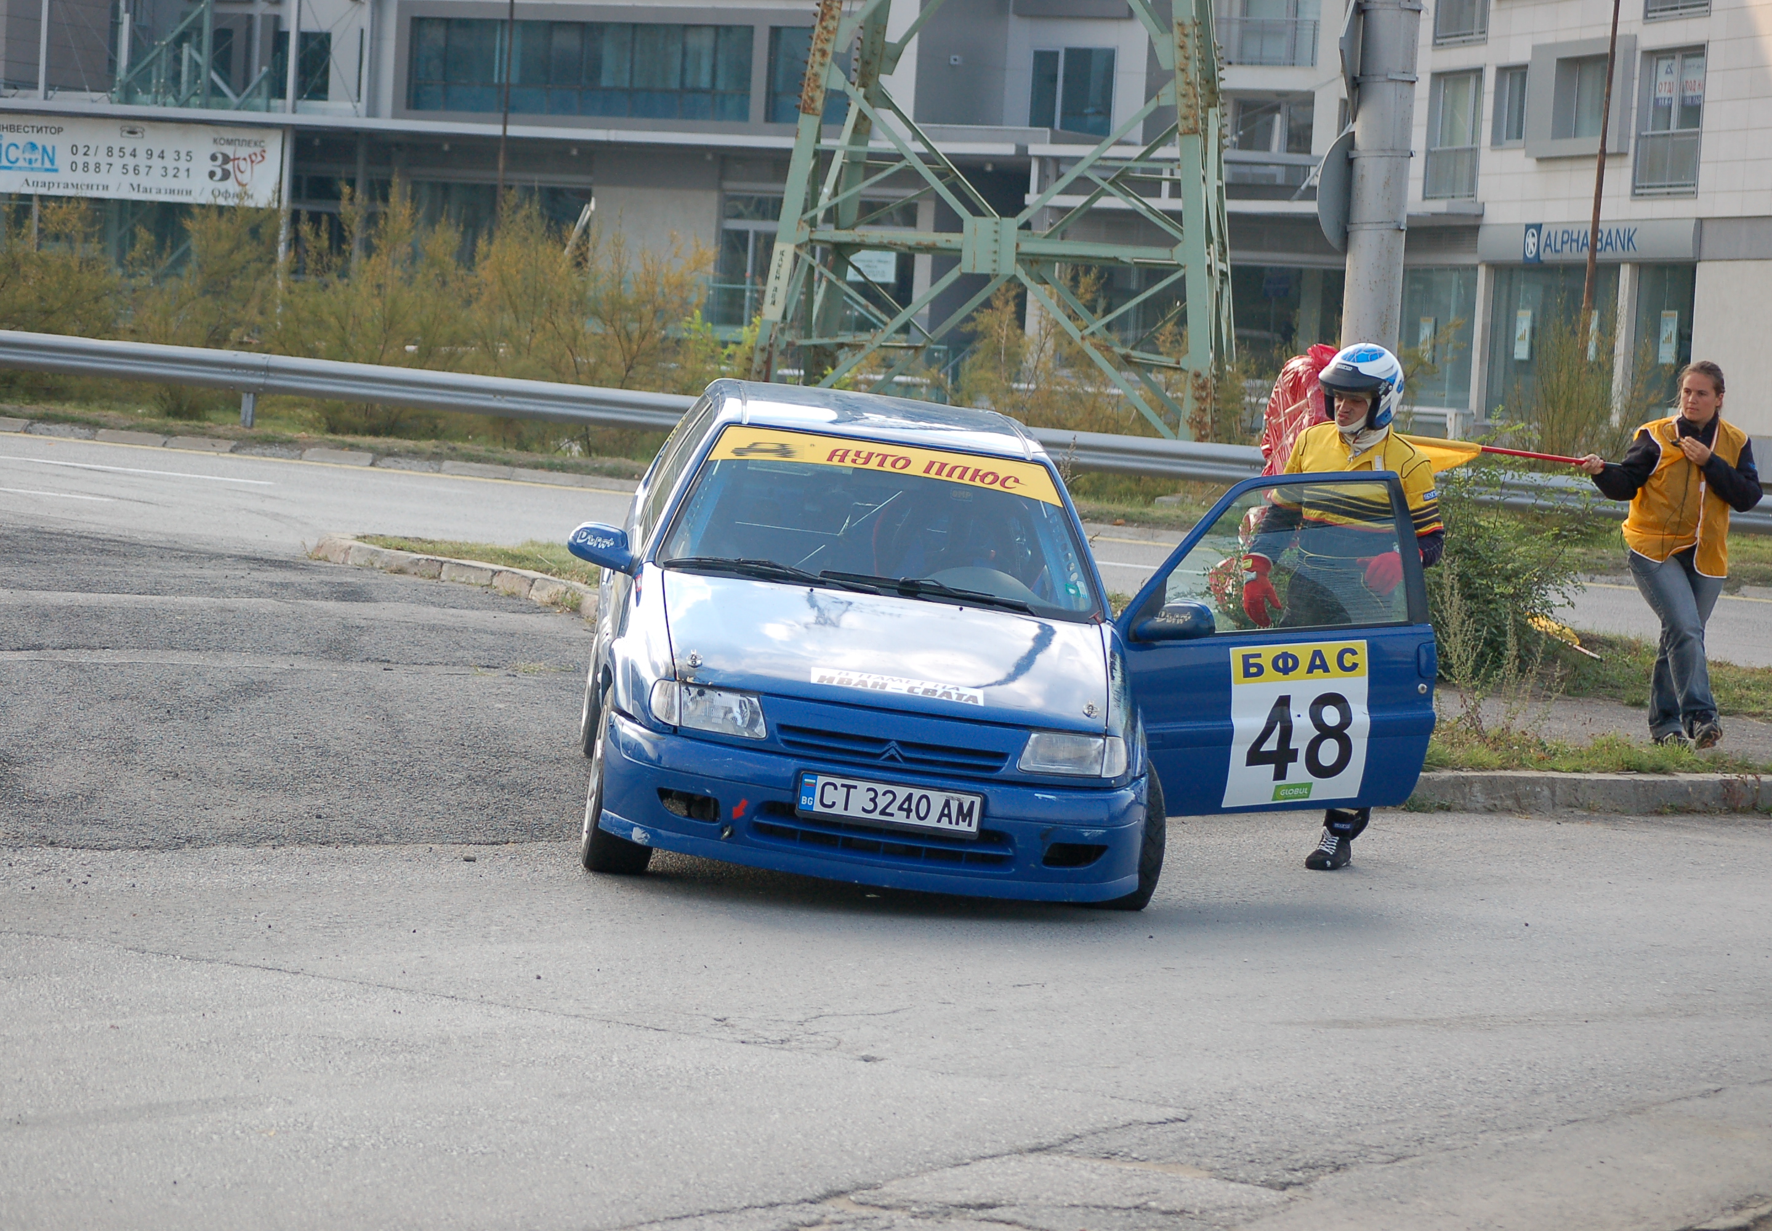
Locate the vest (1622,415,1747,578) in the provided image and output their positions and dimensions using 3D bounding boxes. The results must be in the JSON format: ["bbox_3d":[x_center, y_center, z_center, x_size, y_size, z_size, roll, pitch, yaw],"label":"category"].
[{"bbox_3d":[3.390,-0.507,21.600,0.480,0.670,0.280,3,3,-9],"label":"vest"}]

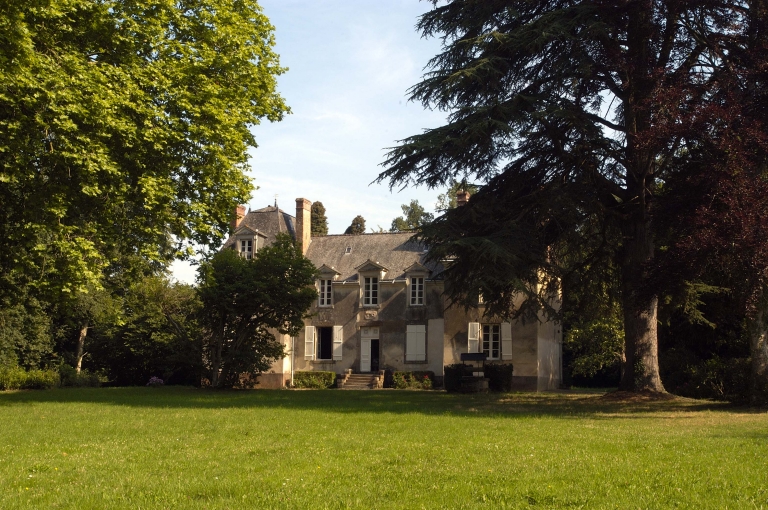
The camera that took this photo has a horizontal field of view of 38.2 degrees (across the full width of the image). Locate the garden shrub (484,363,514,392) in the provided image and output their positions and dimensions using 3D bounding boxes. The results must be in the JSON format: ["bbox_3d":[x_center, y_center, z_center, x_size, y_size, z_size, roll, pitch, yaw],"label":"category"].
[{"bbox_3d":[6.774,7.271,65.405,1.600,1.700,1.500,-2,-6,19],"label":"garden shrub"}]

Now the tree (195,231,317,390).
[{"bbox_3d":[-8.016,3.631,70.183,7.300,9.700,6.800,0,-6,0],"label":"tree"}]

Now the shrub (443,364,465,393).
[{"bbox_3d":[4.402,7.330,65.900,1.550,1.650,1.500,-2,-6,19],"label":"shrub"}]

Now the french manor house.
[{"bbox_3d":[0.067,2.553,74.403,22.395,12.796,8.928,-2,-6,19],"label":"french manor house"}]

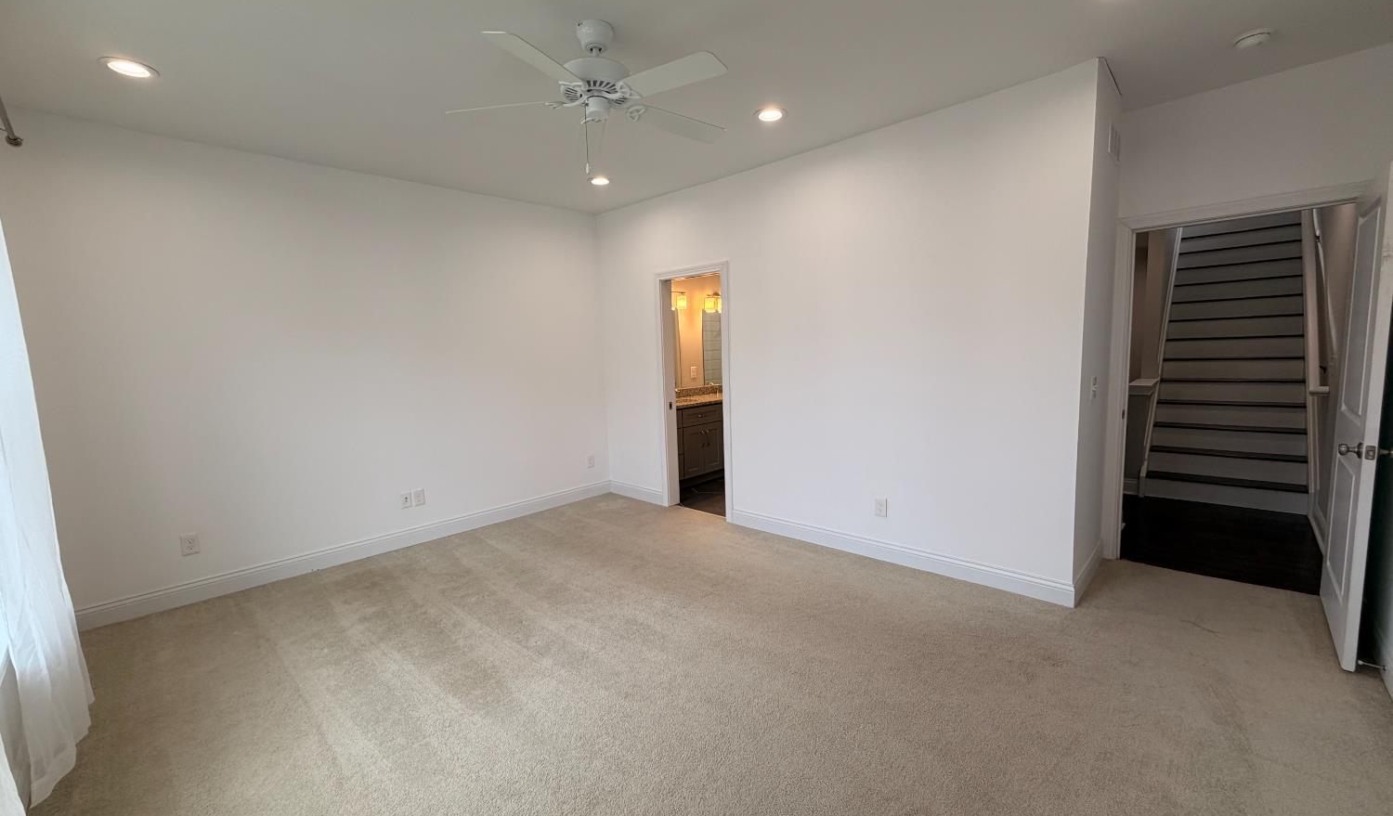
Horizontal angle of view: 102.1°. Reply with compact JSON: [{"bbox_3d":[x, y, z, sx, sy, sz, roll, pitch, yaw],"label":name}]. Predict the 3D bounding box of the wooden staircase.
[{"bbox_3d":[5.335,-0.758,5.613,0.995,2.800,3.200,4,9,44],"label":"wooden staircase"}]

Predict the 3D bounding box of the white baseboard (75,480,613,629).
[{"bbox_3d":[-2.197,0.992,4.380,0.020,0.118,3.802,4,9,44],"label":"white baseboard"}]

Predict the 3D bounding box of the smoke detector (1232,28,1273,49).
[{"bbox_3d":[2.499,-1.651,2.534,0.132,0.038,0.132,4,9,44],"label":"smoke detector"}]

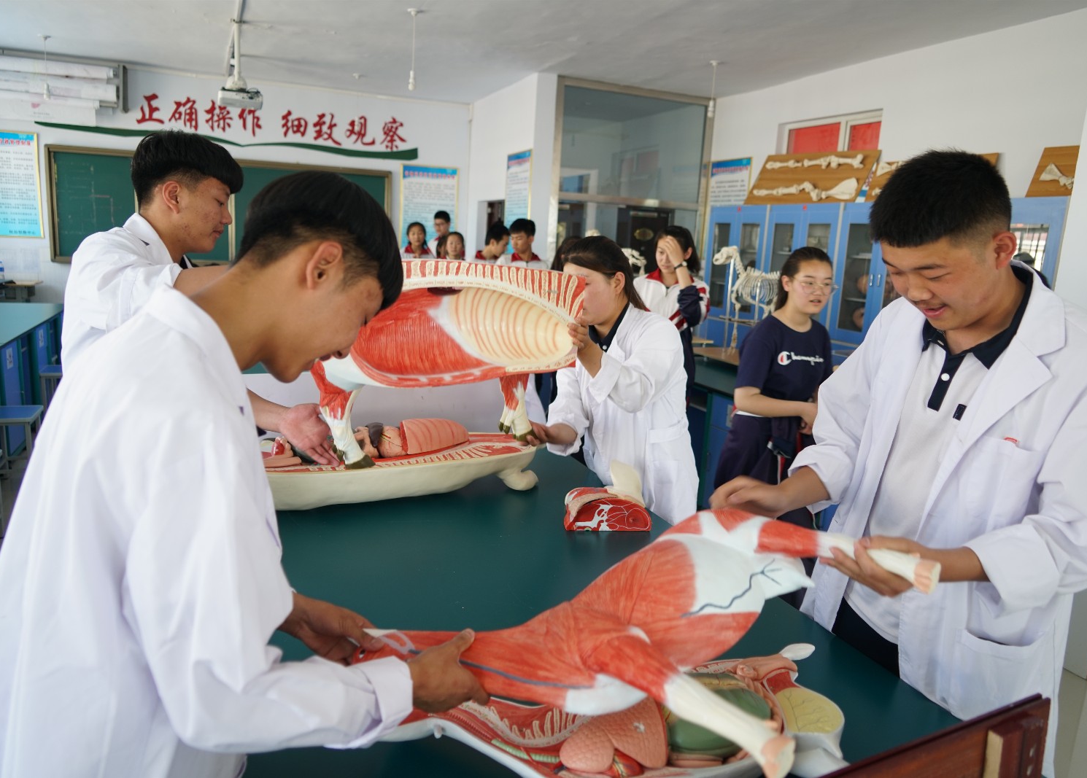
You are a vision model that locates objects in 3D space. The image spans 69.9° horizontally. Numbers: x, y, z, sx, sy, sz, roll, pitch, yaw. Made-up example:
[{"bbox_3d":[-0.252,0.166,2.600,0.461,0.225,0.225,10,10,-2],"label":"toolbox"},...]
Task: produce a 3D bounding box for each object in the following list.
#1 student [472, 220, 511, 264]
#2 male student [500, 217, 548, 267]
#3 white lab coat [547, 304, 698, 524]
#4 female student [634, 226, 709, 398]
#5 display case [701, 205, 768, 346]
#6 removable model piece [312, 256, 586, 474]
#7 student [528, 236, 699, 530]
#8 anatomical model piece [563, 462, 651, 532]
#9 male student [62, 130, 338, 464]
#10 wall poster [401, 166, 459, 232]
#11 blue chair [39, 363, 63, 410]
[{"bbox_3d":[-0.403,-0.435,5.960,0.330,1.655,0.460,5,11,11],"label":"student"},{"bbox_3d":[-0.186,-0.478,6.030,0.470,1.640,0.290,5,12,10],"label":"male student"},{"bbox_3d":[0.281,0.176,2.715,0.530,0.950,0.470,0,12,-17],"label":"white lab coat"},{"bbox_3d":[0.634,-0.016,4.109,0.460,1.647,0.340,8,12,25],"label":"female student"},{"bbox_3d":[2.045,-0.854,7.836,0.450,1.905,0.970,-1,12,-21],"label":"display case"},{"bbox_3d":[-0.256,-0.071,2.070,0.750,0.520,0.200,-3,13,-27],"label":"removable model piece"},{"bbox_3d":[0.233,0.267,2.706,0.620,1.560,0.480,0,12,-17],"label":"student"},{"bbox_3d":[0.169,0.285,2.151,0.235,0.155,0.200,2,12,-7],"label":"anatomical model piece"},{"bbox_3d":[-0.743,0.315,1.818,0.570,1.750,0.480,-2,12,-22],"label":"male student"},{"bbox_3d":[-1.527,-2.409,10.492,0.784,1.145,0.025,-2,12,-22],"label":"wall poster"},{"bbox_3d":[-3.376,0.070,5.493,0.250,0.420,0.340,-1,12,-21],"label":"blue chair"}]

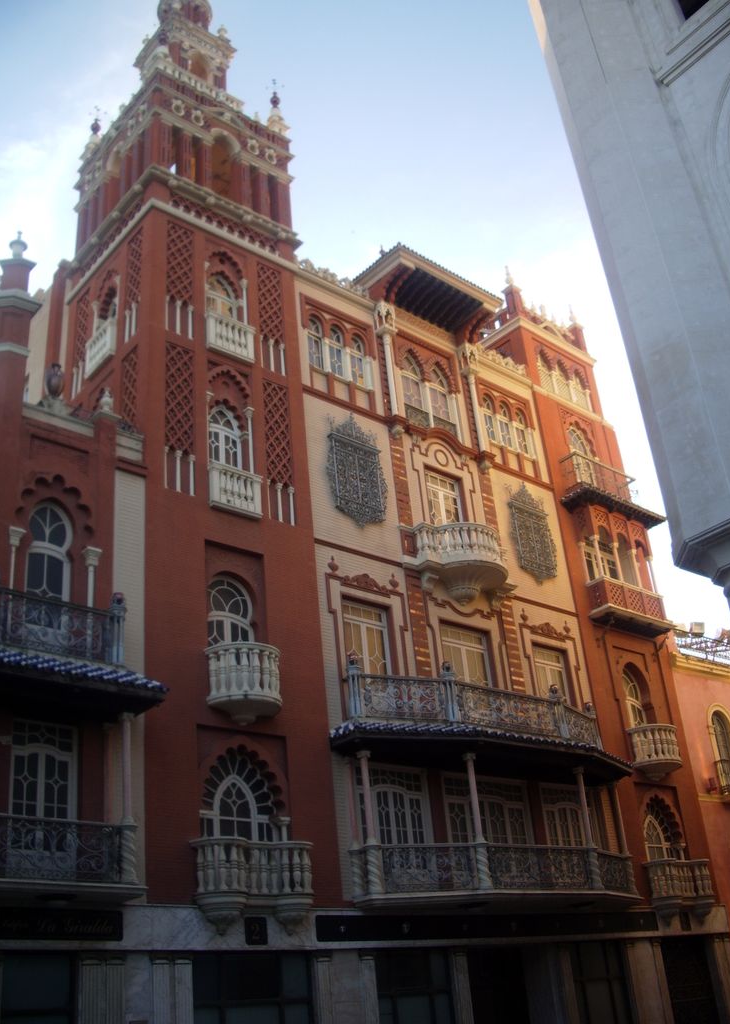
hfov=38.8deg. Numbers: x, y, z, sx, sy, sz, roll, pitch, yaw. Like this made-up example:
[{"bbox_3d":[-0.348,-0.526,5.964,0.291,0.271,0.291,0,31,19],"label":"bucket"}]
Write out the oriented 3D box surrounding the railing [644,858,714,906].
[{"bbox_3d":[8.477,9.794,27.332,2.512,1.010,0.570,18,-35,-39],"label":"railing"}]

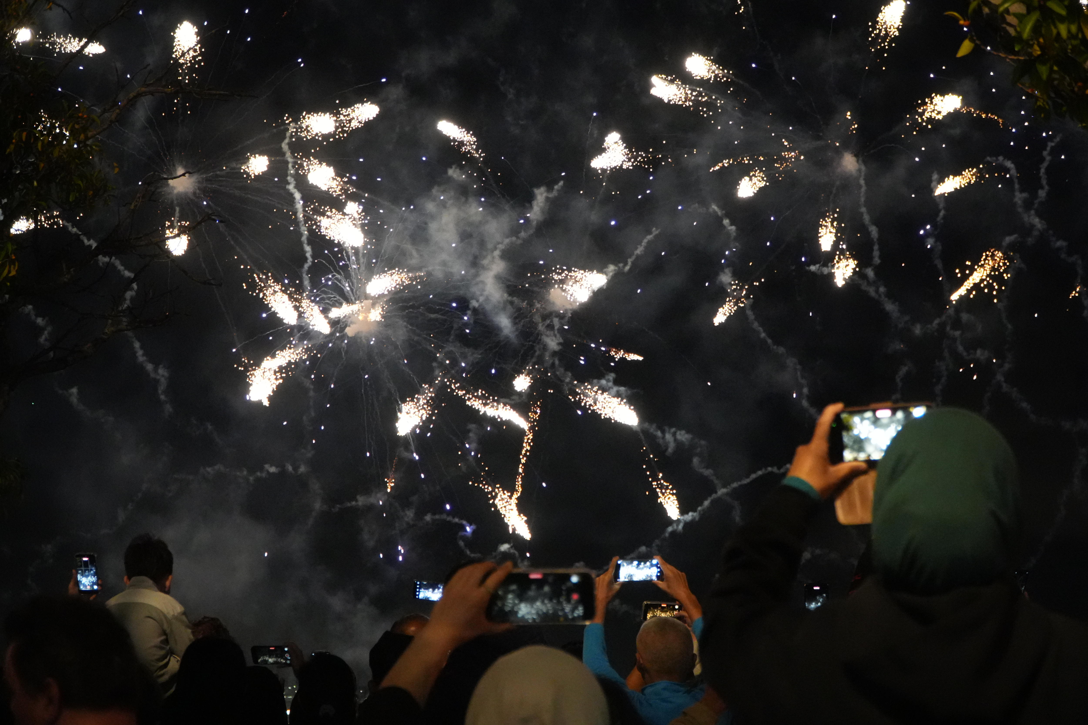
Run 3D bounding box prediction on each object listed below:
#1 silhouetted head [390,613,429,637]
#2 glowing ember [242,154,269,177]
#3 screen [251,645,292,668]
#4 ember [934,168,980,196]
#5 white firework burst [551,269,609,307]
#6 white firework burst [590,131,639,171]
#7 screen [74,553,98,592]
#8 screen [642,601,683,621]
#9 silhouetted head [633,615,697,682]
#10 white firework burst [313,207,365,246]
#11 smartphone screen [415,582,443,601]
[{"bbox_3d":[-0.407,0.912,4.875,0.160,0.230,0.200,0,-13,0],"label":"silhouetted head"},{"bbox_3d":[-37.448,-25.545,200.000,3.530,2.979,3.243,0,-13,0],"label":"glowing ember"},{"bbox_3d":[-0.968,1.047,5.500,0.150,0.072,0.009,0,5,0],"label":"screen"},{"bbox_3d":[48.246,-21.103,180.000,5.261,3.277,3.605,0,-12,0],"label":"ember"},{"bbox_3d":[4.169,-8.739,180.000,6.651,4.568,5.025,0,-12,0],"label":"white firework burst"},{"bbox_3d":[8.140,-24.679,180.000,5.460,4.469,4.916,0,-12,0],"label":"white firework burst"},{"bbox_3d":[-1.632,0.750,5.500,0.074,0.152,0.009,-5,18,-3],"label":"screen"},{"bbox_3d":[0.437,0.921,5.700,0.152,0.074,0.009,2,12,0],"label":"screen"},{"bbox_3d":[0.347,0.837,4.450,0.175,0.235,0.210,0,7,-13],"label":"silhouetted head"},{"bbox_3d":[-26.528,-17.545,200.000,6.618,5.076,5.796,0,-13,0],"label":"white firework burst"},{"bbox_3d":[-0.410,0.852,5.700,0.150,0.072,0.009,7,8,-4],"label":"smartphone screen"}]

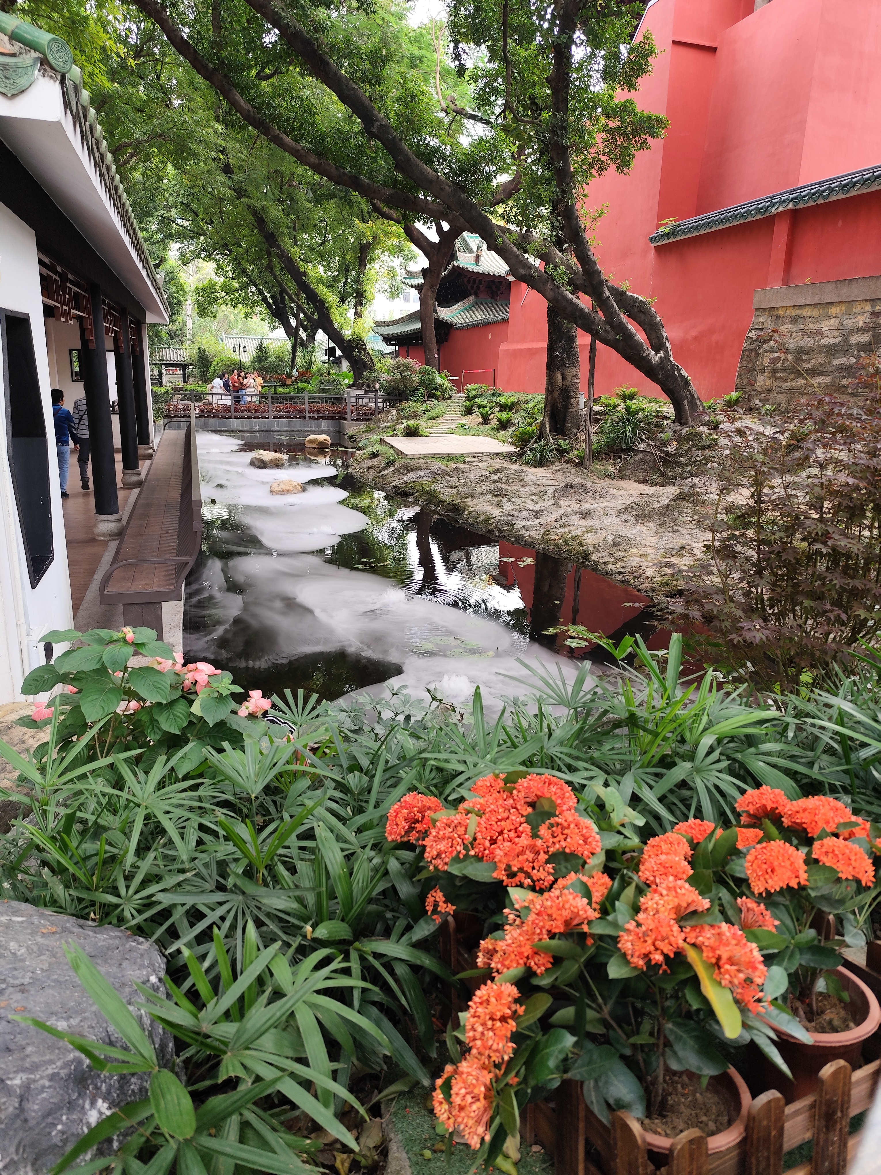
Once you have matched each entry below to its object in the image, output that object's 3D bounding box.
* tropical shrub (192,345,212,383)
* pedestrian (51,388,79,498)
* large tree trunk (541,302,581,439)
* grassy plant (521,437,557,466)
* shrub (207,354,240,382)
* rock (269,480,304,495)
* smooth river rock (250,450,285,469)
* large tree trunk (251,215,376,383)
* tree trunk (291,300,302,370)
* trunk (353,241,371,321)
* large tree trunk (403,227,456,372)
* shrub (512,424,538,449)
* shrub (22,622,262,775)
[{"bbox_3d":[-12.369,-11.545,40.617,1.000,2.080,0.950,-3,16,-16],"label":"tropical shrub"},{"bbox_3d":[-6.083,-2.308,12.505,0.500,1.690,0.400,-4,16,-17],"label":"pedestrian"},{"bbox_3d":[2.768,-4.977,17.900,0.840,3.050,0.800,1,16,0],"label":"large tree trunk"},{"bbox_3d":[1.980,-2.736,15.667,0.715,0.514,0.700,3,16,7],"label":"grassy plant"},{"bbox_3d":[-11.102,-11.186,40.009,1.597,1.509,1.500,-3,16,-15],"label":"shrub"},{"bbox_3d":[-3.119,-2.042,15.791,0.666,0.245,0.500,-2,16,-11],"label":"rock"},{"bbox_3d":[-4.610,-3.412,20.800,0.950,0.420,0.700,1,16,0],"label":"smooth river rock"},{"bbox_3d":[-5.511,-12.481,33.961,5.229,7.163,1.800,-1,16,-9],"label":"large tree trunk"},{"bbox_3d":[-7.753,-13.506,42.000,0.500,3.900,0.420,1,16,0],"label":"tree trunk"},{"bbox_3d":[-3.579,-13.855,35.394,0.767,3.428,0.600,0,16,-6],"label":"trunk"},{"bbox_3d":[-0.472,-12.237,33.431,2.250,6.220,1.300,1,16,-1],"label":"large tree trunk"},{"bbox_3d":[1.850,-3.307,17.100,0.620,0.520,0.600,1,16,0],"label":"shrub"},{"bbox_3d":[-1.065,0.422,2.750,0.800,0.560,0.650,1,16,0],"label":"shrub"}]

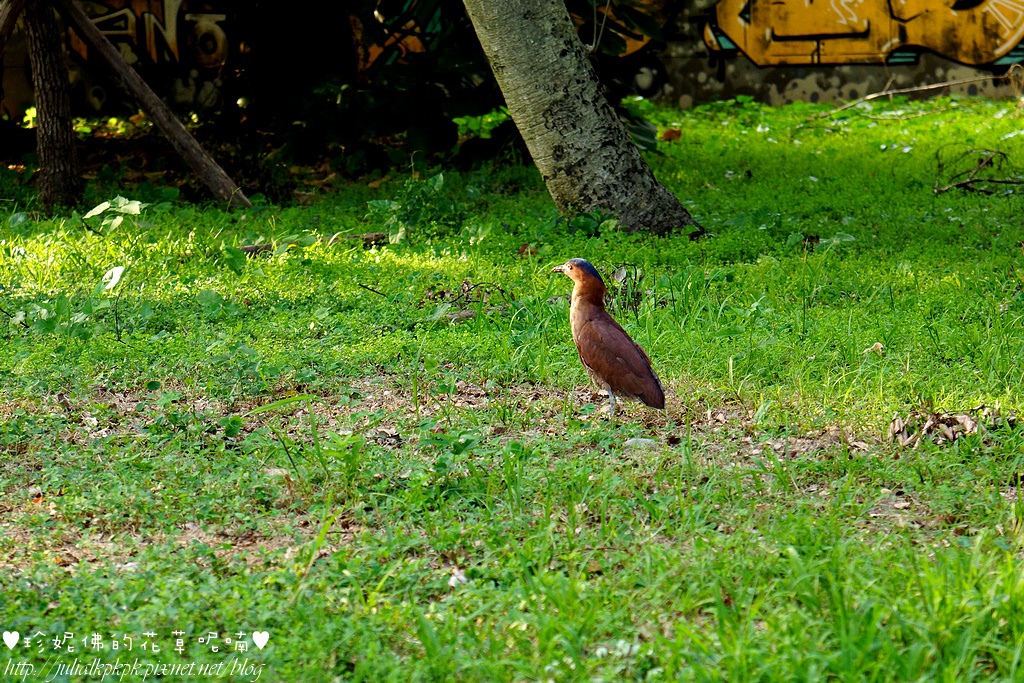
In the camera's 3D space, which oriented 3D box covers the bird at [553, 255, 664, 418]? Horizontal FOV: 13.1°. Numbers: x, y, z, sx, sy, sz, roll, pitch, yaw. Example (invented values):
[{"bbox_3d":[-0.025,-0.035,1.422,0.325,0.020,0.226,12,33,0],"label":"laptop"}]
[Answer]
[{"bbox_3d":[0.225,-0.005,10.400,0.265,0.375,0.140,1,6,7],"label":"bird"}]

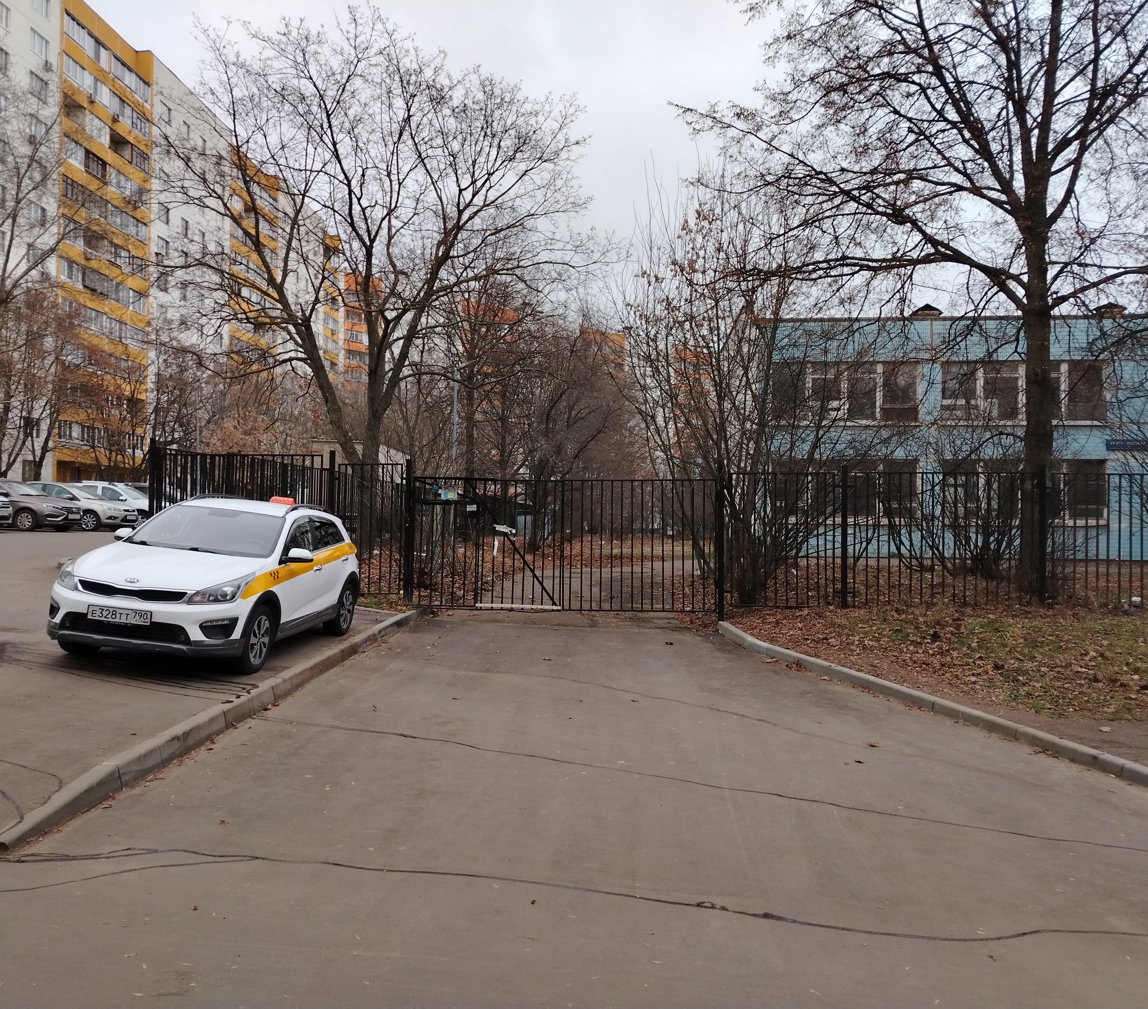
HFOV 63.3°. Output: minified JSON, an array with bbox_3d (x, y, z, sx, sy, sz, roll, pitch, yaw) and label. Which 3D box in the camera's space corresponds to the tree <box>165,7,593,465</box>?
[{"bbox_3d":[-5.150,-5.800,24.500,11.400,14.200,11.000,0,-1,0],"label":"tree"}]

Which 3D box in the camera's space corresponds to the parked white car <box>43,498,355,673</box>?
[{"bbox_3d":[-3.513,0.679,9.607,1.790,1.530,4.240,6,0,3],"label":"parked white car"}]

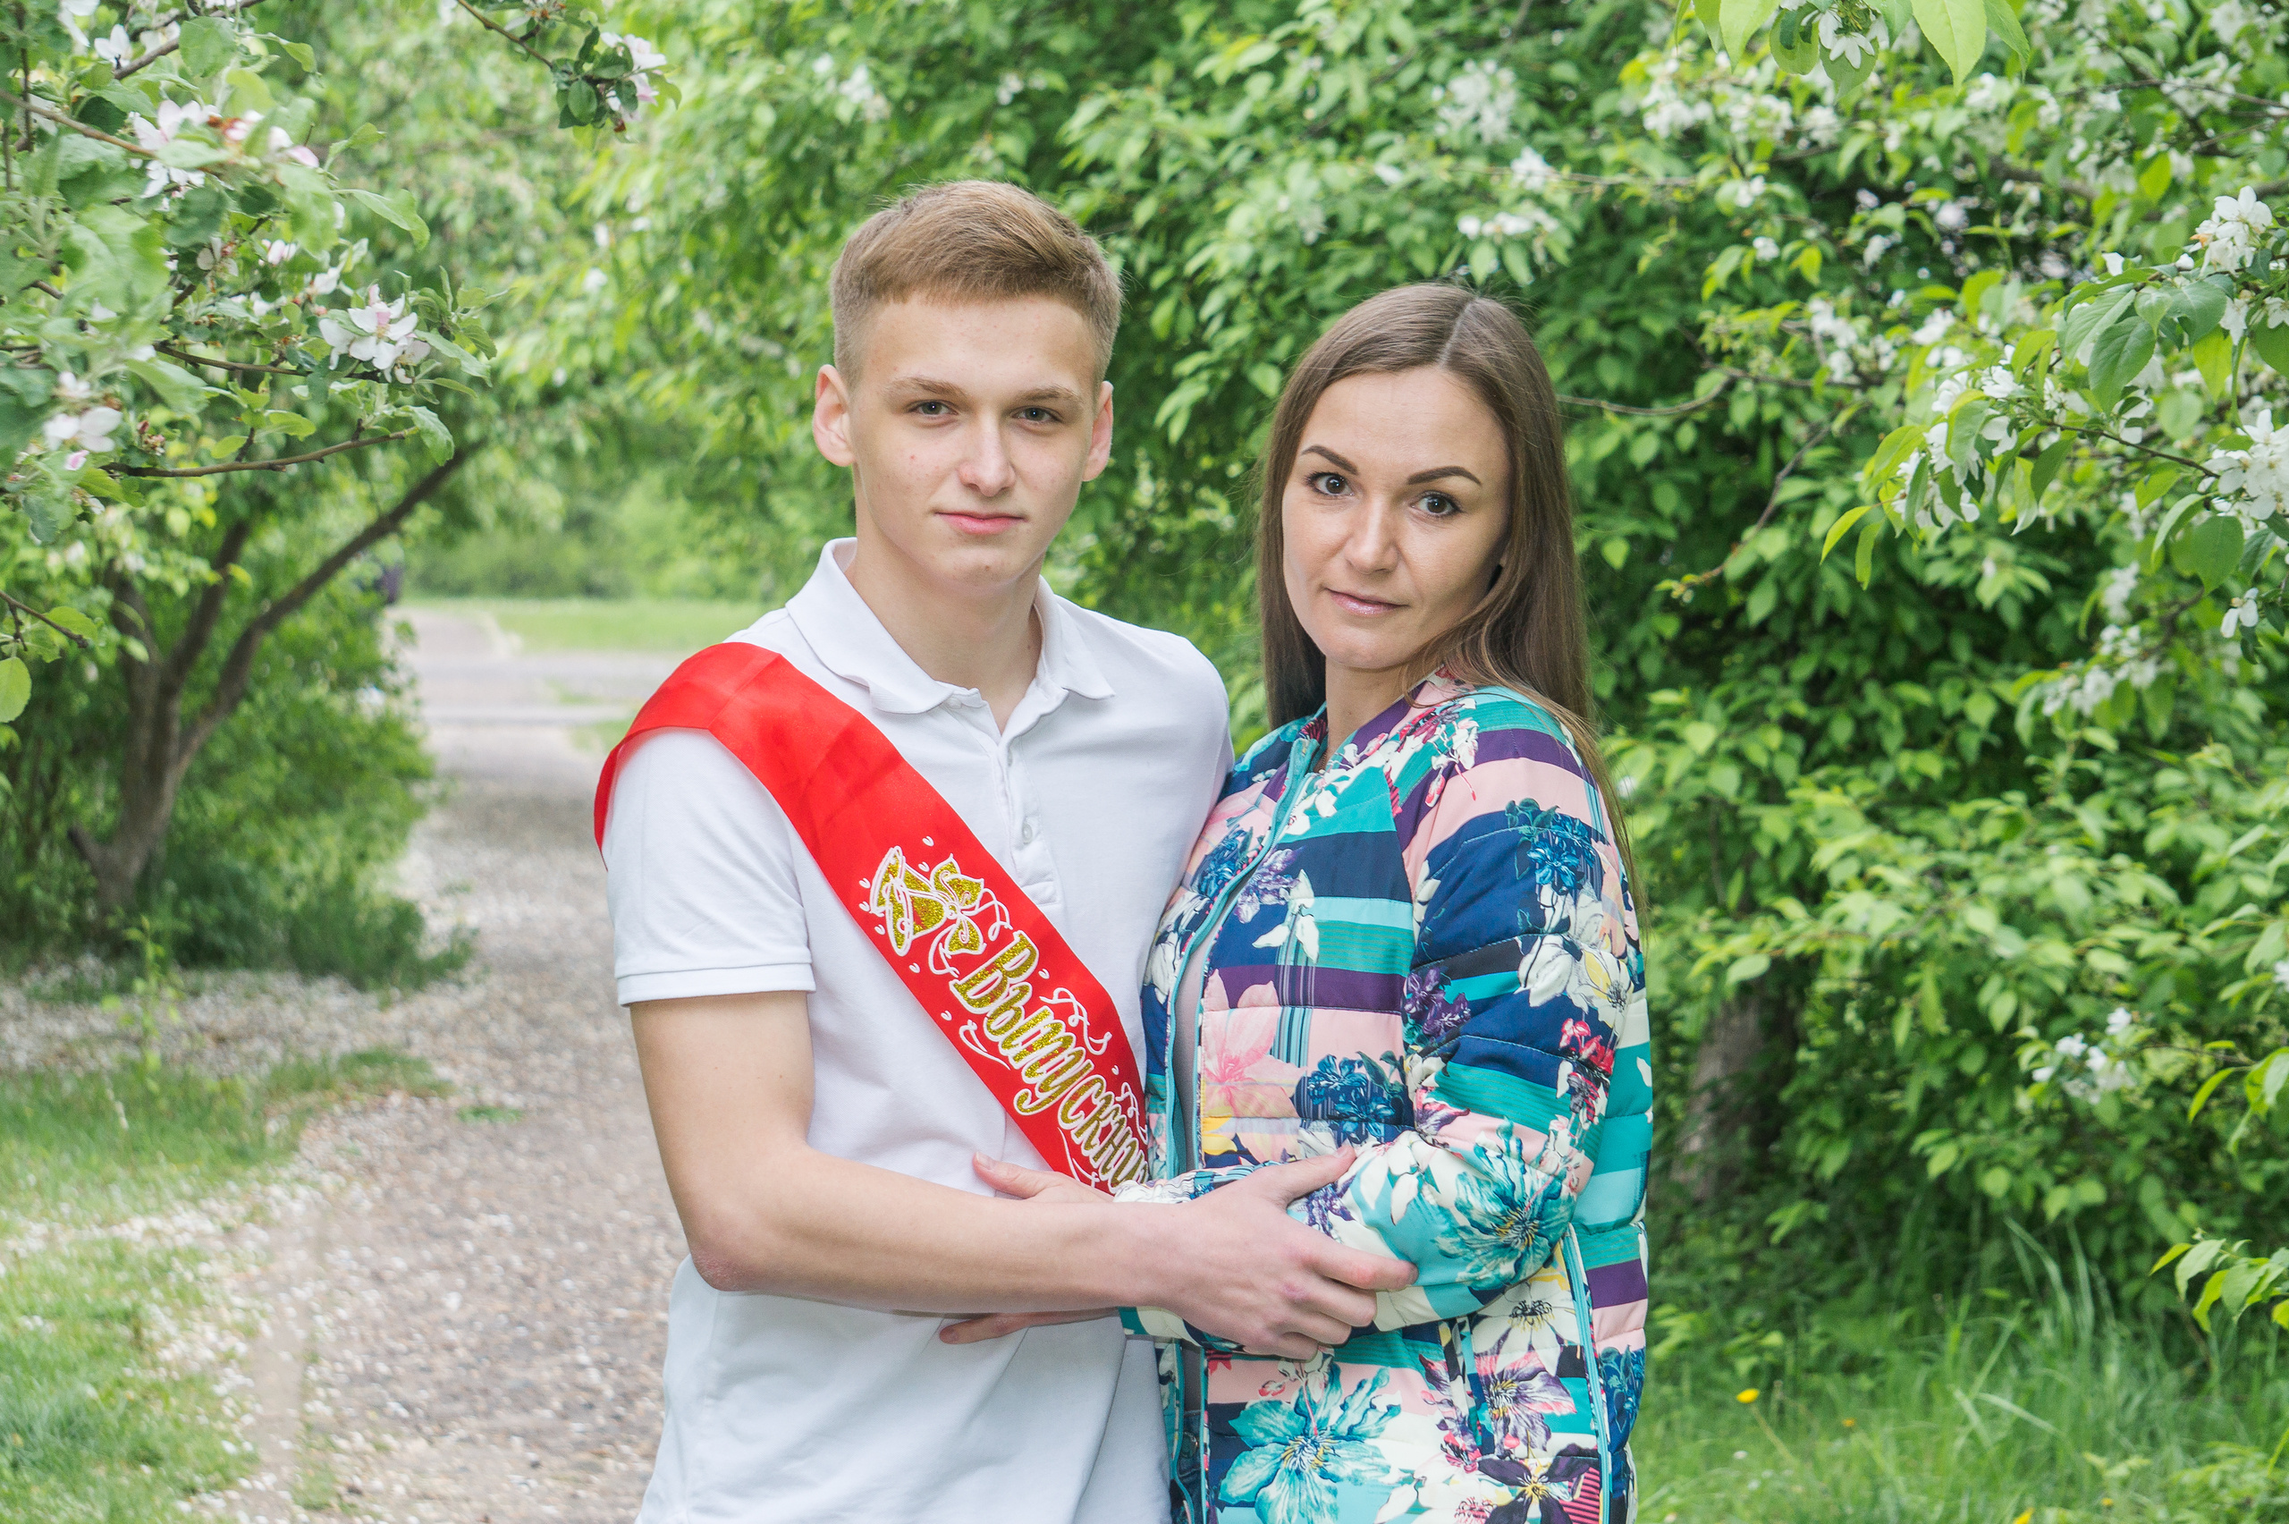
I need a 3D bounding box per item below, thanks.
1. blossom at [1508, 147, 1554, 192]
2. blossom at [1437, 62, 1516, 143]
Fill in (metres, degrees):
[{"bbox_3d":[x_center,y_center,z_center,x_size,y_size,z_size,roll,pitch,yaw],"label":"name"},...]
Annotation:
[{"bbox_3d":[0.516,-0.791,8.400,0.060,0.057,0.050,0,3,3],"label":"blossom"},{"bbox_3d":[0.464,-0.921,8.800,0.115,0.115,0.100,0,3,3],"label":"blossom"}]

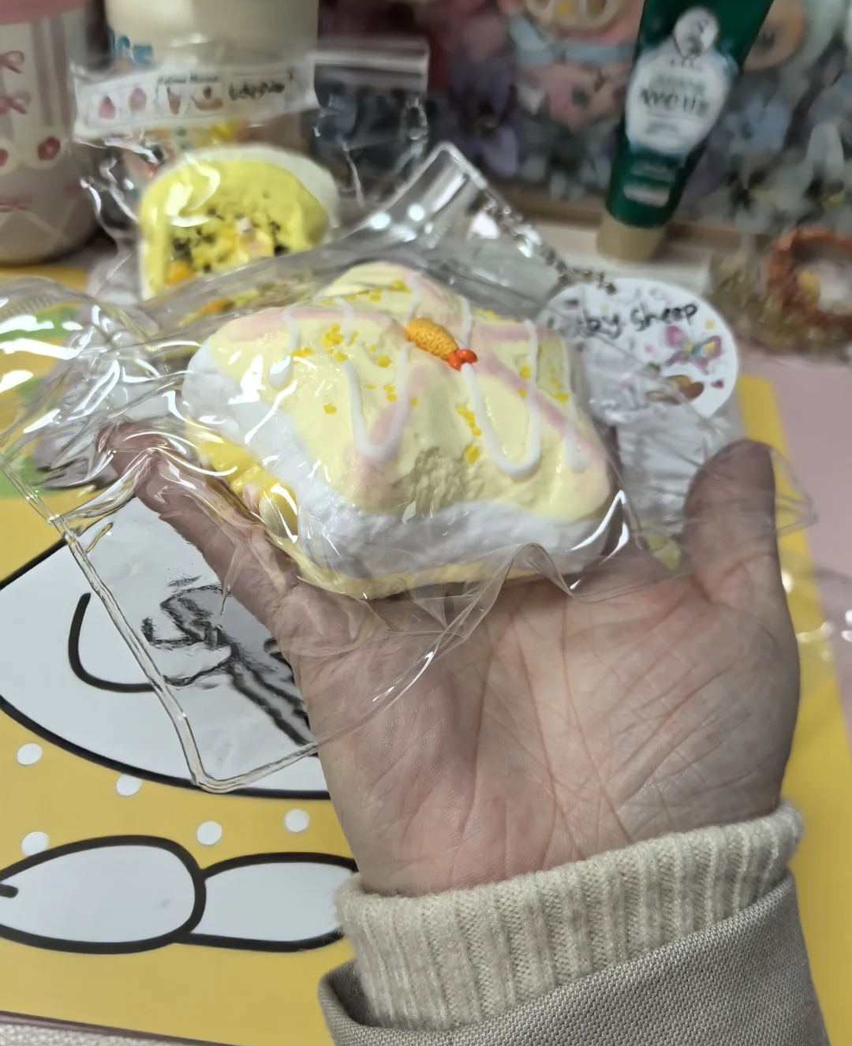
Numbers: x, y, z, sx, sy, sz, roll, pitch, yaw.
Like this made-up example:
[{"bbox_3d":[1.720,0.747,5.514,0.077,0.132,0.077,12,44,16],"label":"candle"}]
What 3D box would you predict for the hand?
[{"bbox_3d":[0.000,0.010,0.182,0.137,0.058,0.127,-1,49,3],"label":"hand"}]

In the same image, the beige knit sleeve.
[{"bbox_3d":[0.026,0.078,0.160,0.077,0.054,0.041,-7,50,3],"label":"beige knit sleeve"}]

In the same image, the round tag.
[{"bbox_3d":[0.046,-0.039,0.206,0.051,0.002,0.051,-8,59,0],"label":"round tag"}]

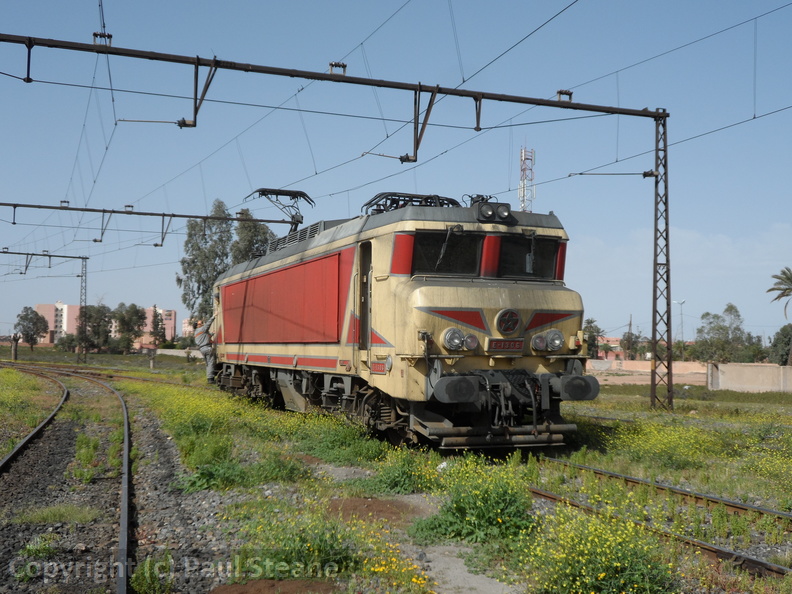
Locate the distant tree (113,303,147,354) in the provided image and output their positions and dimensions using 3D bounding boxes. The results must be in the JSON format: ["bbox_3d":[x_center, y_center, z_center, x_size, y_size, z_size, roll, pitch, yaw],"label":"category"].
[{"bbox_3d":[-40.238,4.756,152.000,5.134,7.851,4.980,1,-3,-15],"label":"distant tree"}]

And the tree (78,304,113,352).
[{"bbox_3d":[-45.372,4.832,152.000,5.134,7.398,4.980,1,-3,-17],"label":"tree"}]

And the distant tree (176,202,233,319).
[{"bbox_3d":[-21.305,-2.114,112.000,6.230,17.689,6.043,1,-3,-11],"label":"distant tree"}]

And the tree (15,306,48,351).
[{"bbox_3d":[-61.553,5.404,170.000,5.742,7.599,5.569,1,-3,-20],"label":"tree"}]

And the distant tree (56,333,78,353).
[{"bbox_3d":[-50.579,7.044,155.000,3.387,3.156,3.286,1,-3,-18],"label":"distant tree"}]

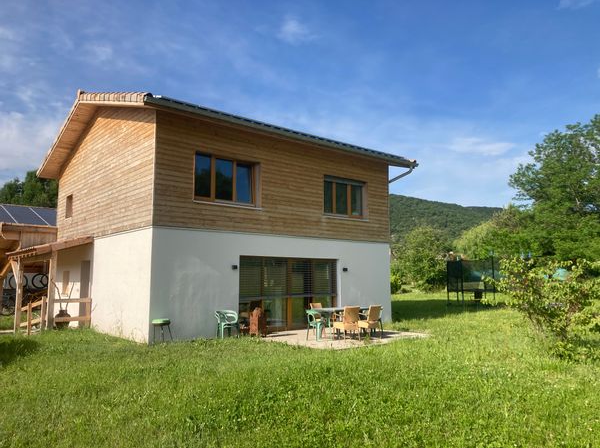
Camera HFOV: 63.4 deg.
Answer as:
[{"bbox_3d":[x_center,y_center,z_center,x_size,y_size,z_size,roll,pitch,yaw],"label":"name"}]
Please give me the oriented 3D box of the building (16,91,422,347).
[{"bbox_3d":[-3.226,-0.149,18.989,10.544,7.766,11.137,5,-8,-40],"label":"building"}]

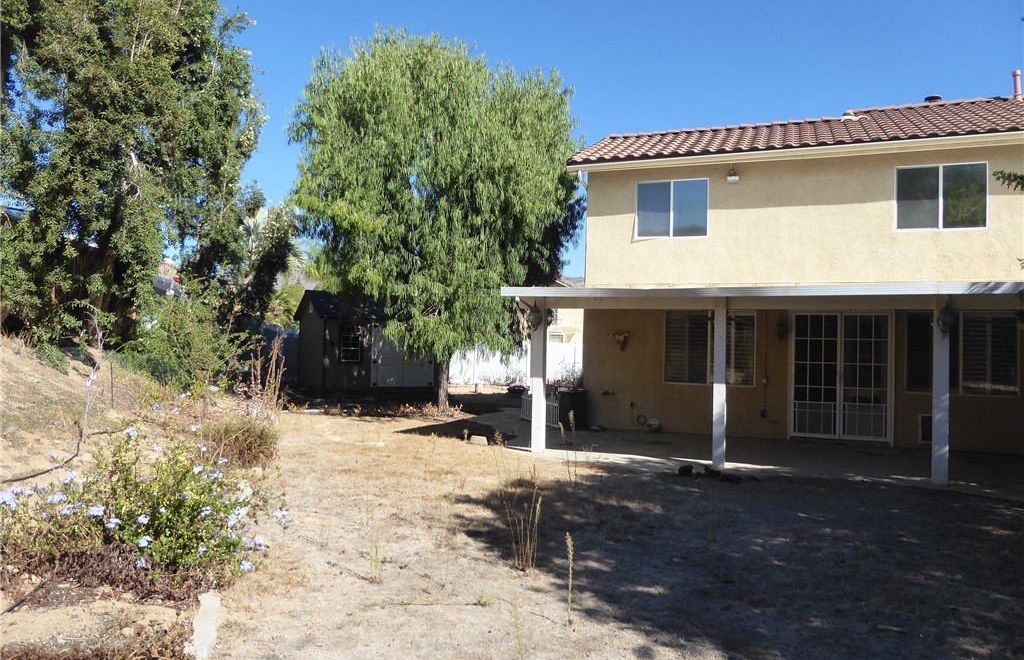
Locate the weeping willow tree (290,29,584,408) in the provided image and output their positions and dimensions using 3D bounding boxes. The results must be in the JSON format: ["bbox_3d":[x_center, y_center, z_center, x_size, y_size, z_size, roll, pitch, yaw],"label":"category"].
[{"bbox_3d":[-2.007,-2.972,19.919,7.700,10.100,7.500,1,-1,0],"label":"weeping willow tree"}]

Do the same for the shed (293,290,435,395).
[{"bbox_3d":[-4.823,0.365,24.796,4.176,3.135,3.135,2,-2,-31],"label":"shed"}]

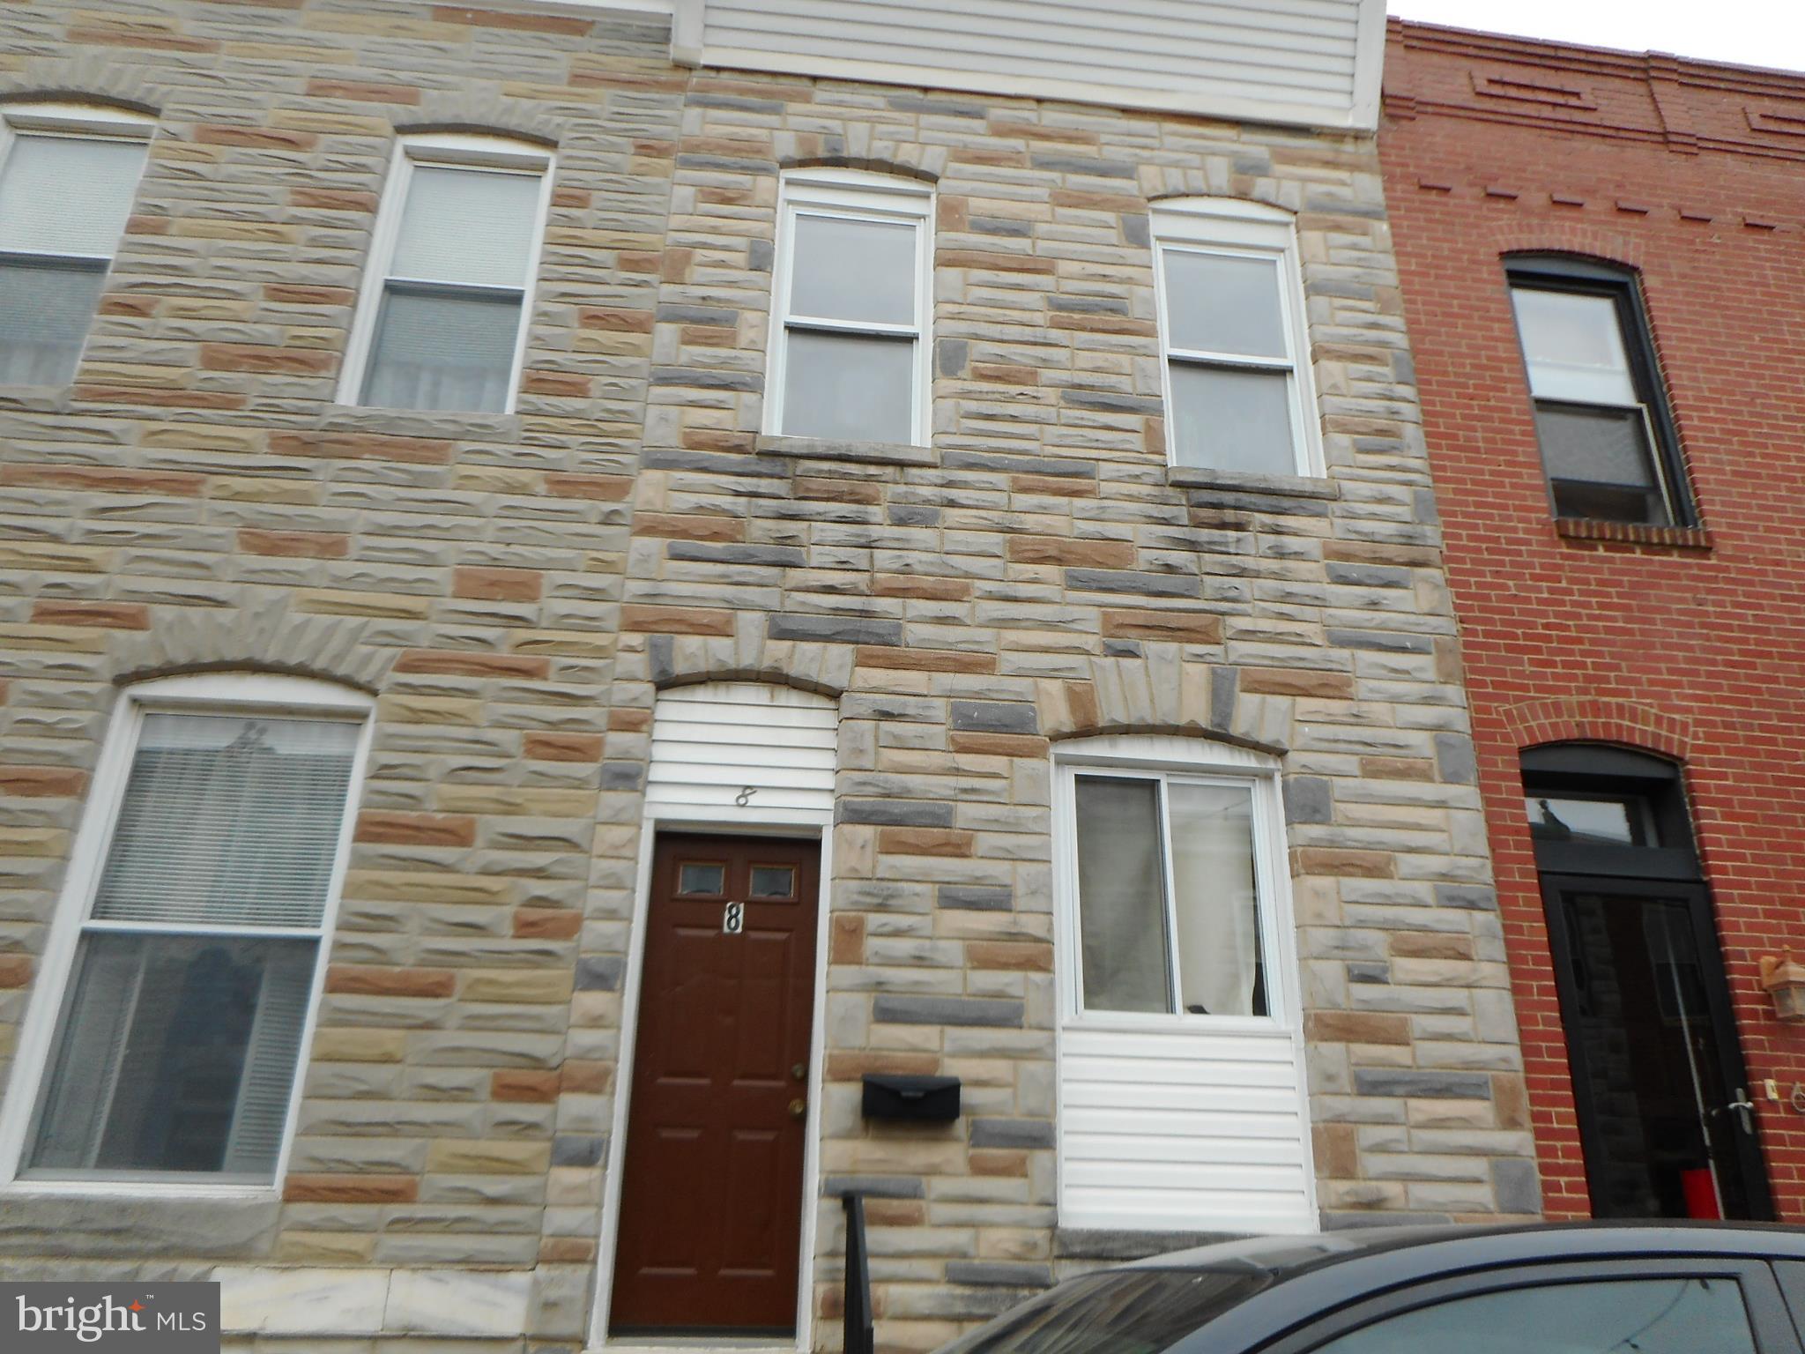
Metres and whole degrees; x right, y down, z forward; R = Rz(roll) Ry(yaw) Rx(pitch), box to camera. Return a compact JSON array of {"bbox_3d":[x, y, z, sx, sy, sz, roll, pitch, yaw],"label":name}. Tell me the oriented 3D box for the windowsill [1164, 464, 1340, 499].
[{"bbox_3d":[1.786,-0.973,6.688,0.892,0.091,0.120,3,-22,-5],"label":"windowsill"}]

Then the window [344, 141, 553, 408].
[{"bbox_3d":[-2.409,-2.192,7.056,0.876,1.865,0.130,3,-22,-5],"label":"window"}]

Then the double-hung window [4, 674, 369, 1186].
[{"bbox_3d":[-2.926,1.012,5.504,1.070,2.168,0.130,3,-22,-5],"label":"double-hung window"}]

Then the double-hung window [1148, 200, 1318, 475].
[{"bbox_3d":[1.853,-1.913,7.359,0.875,1.875,0.130,3,-22,-5],"label":"double-hung window"}]

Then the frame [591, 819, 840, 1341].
[{"bbox_3d":[-0.757,1.644,5.485,0.852,2.121,0.150,3,-22,-5],"label":"frame"}]

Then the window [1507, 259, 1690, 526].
[{"bbox_3d":[3.928,-1.623,7.482,0.857,1.810,0.150,3,-22,-5],"label":"window"}]

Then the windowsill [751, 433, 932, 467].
[{"bbox_3d":[-0.291,-1.133,6.747,0.926,0.101,0.140,3,-22,-5],"label":"windowsill"}]

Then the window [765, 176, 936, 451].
[{"bbox_3d":[-0.276,-2.045,7.210,0.885,1.843,0.130,3,-22,-5],"label":"window"}]

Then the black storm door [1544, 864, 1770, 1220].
[{"bbox_3d":[3.377,1.925,5.830,0.864,2.071,0.140,3,-22,-5],"label":"black storm door"}]

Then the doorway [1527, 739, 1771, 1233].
[{"bbox_3d":[3.481,1.627,6.141,0.874,2.725,0.150,3,-22,-5],"label":"doorway"}]

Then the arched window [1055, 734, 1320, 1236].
[{"bbox_3d":[1.215,1.294,5.816,1.104,2.149,0.130,3,-22,-5],"label":"arched window"}]

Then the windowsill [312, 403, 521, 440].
[{"bbox_3d":[-2.365,-1.233,6.393,0.957,0.127,0.110,3,-22,-5],"label":"windowsill"}]

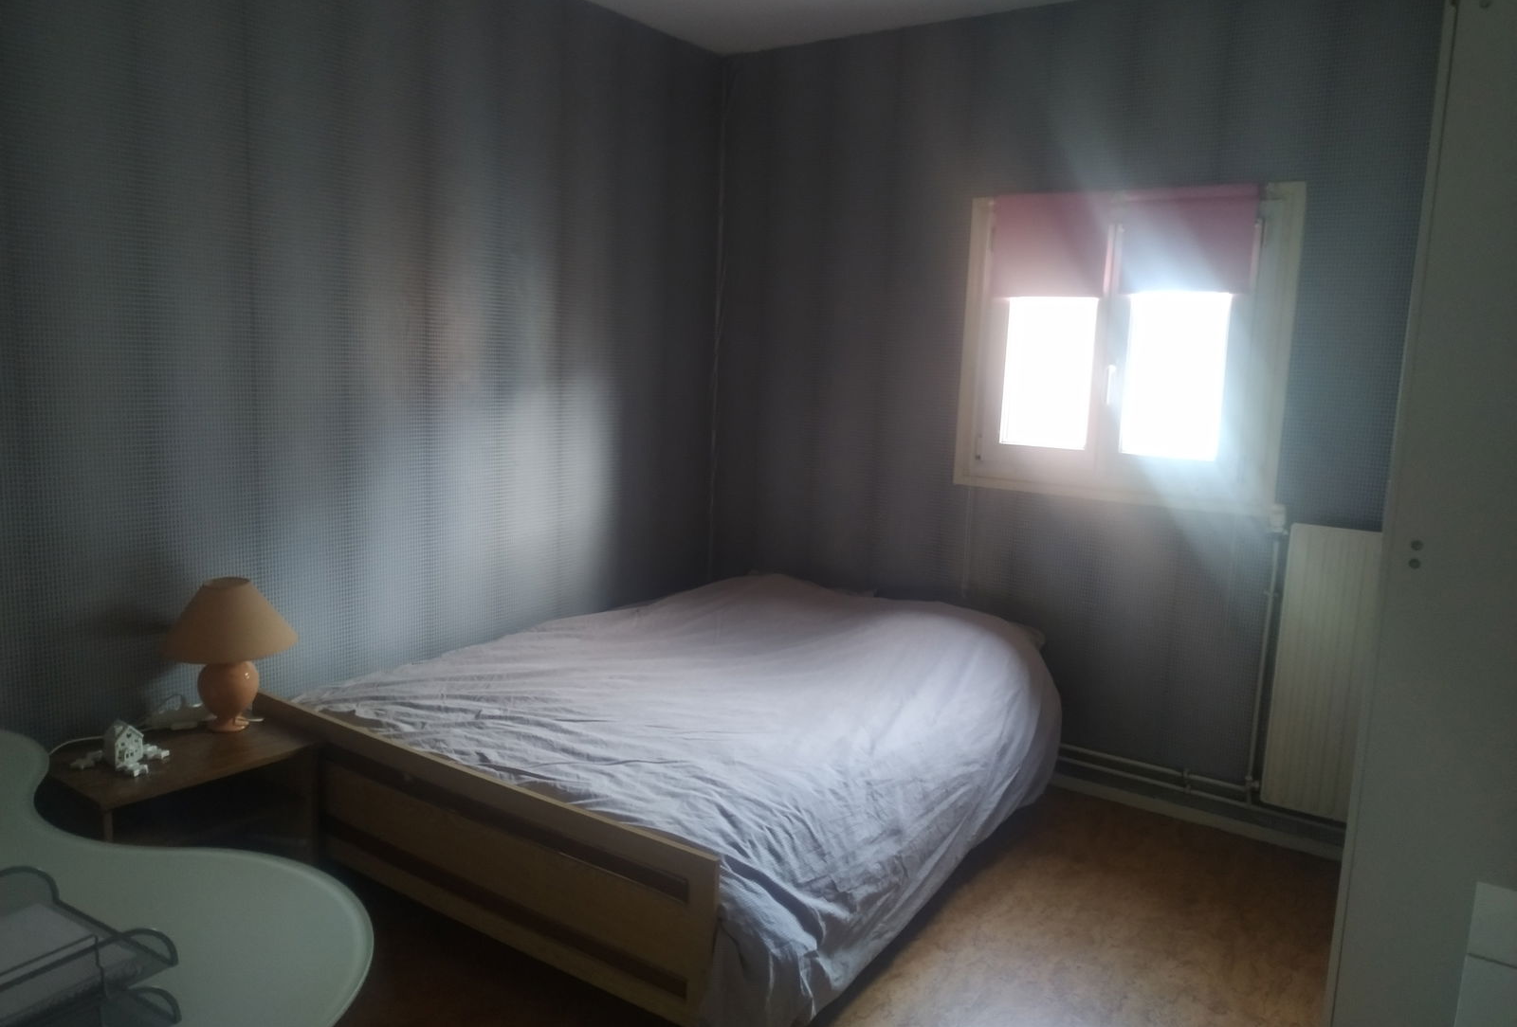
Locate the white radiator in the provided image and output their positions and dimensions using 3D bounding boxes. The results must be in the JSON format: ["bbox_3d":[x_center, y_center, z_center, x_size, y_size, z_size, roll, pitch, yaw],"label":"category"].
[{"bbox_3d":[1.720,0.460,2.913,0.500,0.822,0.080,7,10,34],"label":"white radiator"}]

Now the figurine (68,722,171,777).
[{"bbox_3d":[-1.336,0.484,2.218,0.173,0.090,0.153,7,10,34],"label":"figurine"}]

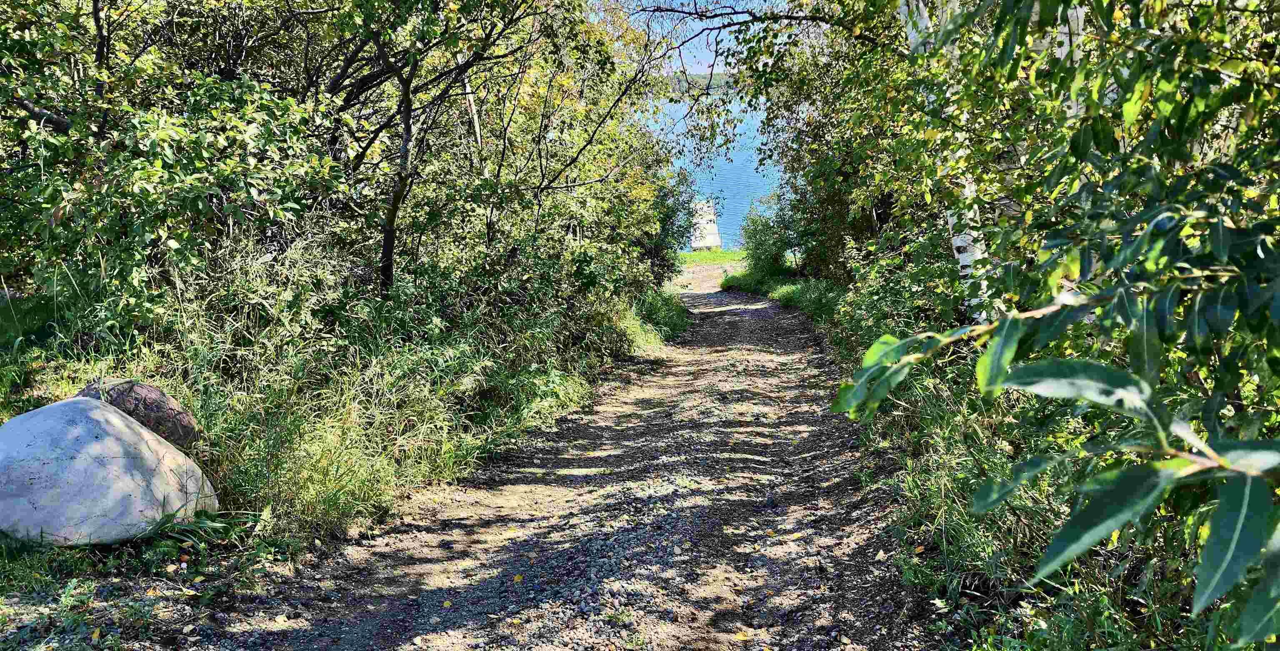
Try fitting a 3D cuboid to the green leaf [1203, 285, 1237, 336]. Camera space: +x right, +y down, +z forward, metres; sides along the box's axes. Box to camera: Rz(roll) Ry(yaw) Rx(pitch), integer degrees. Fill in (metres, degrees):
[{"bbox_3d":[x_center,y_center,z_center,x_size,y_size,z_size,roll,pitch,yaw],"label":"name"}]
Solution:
[{"bbox_3d":[0.580,-0.015,0.850,0.034,0.050,0.022,5,16,19],"label":"green leaf"}]

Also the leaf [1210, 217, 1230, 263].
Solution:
[{"bbox_3d":[0.614,-0.090,0.900,0.021,0.049,0.020,5,16,19],"label":"leaf"}]

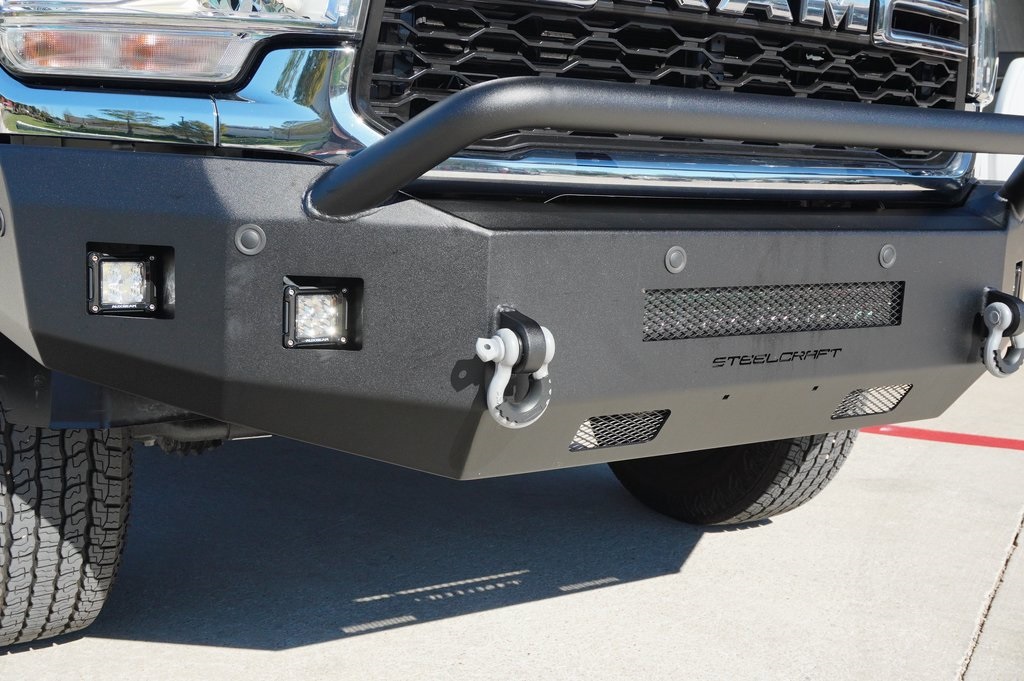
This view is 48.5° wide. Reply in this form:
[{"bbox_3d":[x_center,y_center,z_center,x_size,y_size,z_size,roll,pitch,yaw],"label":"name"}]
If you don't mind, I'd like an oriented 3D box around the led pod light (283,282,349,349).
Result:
[{"bbox_3d":[-0.246,-0.034,1.365,0.083,0.074,0.062,-3,12,-32],"label":"led pod light"}]

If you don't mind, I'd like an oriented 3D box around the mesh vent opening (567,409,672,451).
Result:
[{"bbox_3d":[0.143,0.115,1.516,0.141,0.062,0.015,-3,45,-32],"label":"mesh vent opening"}]

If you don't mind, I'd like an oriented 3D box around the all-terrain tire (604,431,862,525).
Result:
[{"bbox_3d":[0.524,0.041,2.998,0.280,0.854,0.854,-3,12,-32],"label":"all-terrain tire"}]

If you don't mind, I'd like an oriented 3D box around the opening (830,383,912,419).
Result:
[{"bbox_3d":[0.563,0.093,1.782,0.141,0.062,0.015,-3,45,-32],"label":"opening"}]

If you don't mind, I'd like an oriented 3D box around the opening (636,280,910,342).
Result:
[{"bbox_3d":[0.378,-0.045,1.599,0.505,0.067,0.020,-3,12,-32],"label":"opening"}]

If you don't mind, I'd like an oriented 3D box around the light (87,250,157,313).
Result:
[{"bbox_3d":[-0.483,-0.074,1.390,0.083,0.074,0.062,-3,12,-32],"label":"light"}]

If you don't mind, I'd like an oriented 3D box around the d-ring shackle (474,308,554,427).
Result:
[{"bbox_3d":[0.011,0.032,1.322,0.098,0.130,0.077,-3,12,-32],"label":"d-ring shackle"}]

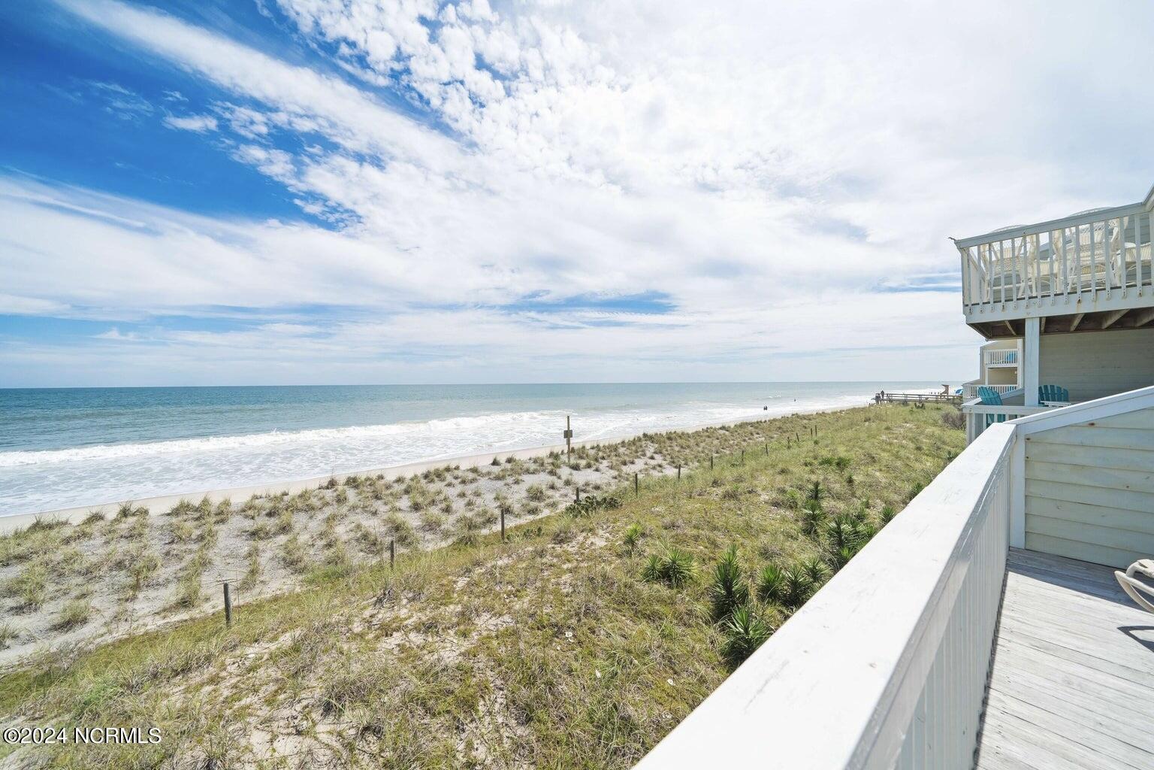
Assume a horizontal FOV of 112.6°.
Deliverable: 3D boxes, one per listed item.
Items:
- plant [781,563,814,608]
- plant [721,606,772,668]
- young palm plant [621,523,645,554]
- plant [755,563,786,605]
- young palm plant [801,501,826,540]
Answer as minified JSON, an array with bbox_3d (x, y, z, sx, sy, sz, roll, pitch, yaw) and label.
[{"bbox_3d":[4.000,3.652,7.016,0.510,0.730,0.510,0,0,0],"label":"plant"},{"bbox_3d":[2.480,3.660,5.604,0.700,0.730,0.700,0,0,0],"label":"plant"},{"bbox_3d":[1.347,3.691,9.274,0.540,0.680,0.540,0,0,0],"label":"young palm plant"},{"bbox_3d":[3.573,3.671,7.132,0.490,0.690,0.490,0,0,0],"label":"plant"},{"bbox_3d":[5.894,3.384,9.604,0.520,0.930,0.520,0,0,0],"label":"young palm plant"}]

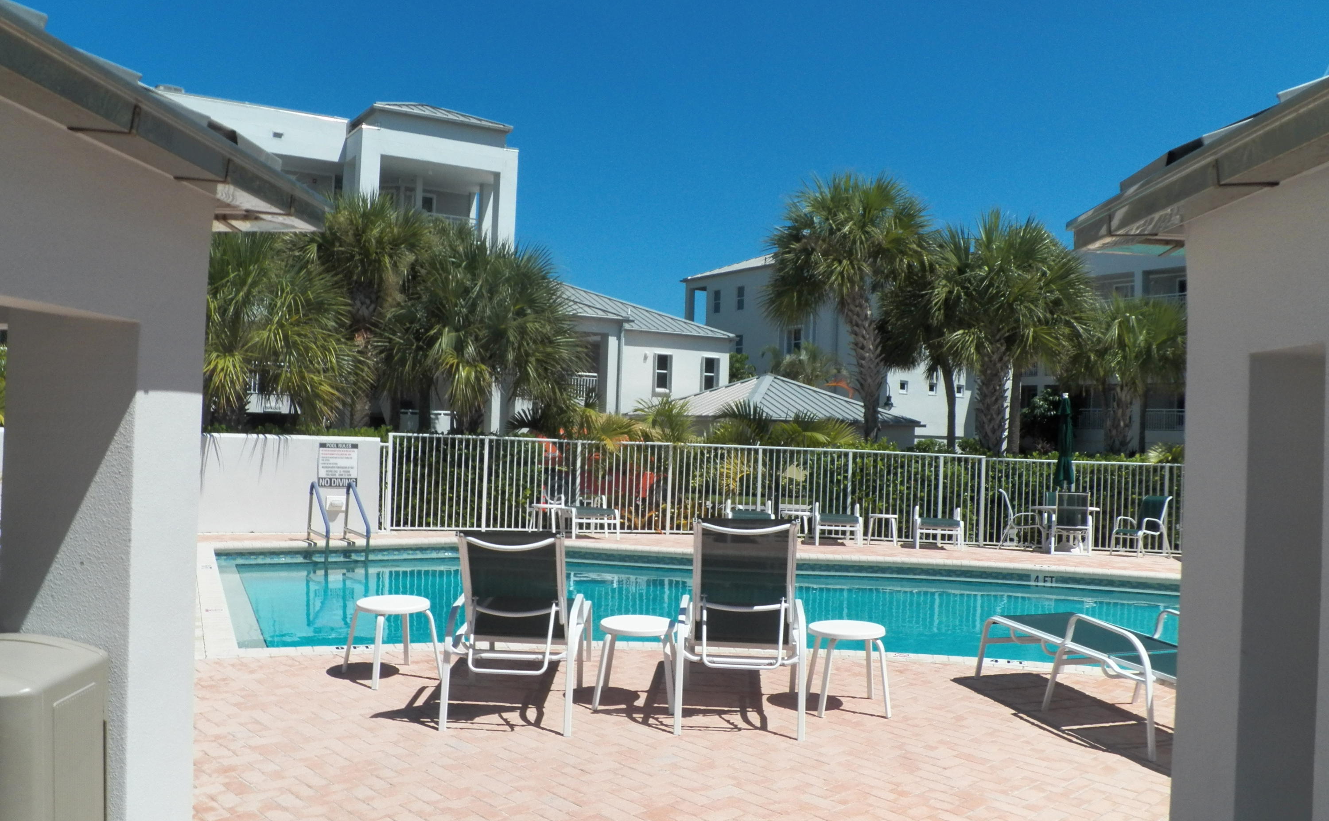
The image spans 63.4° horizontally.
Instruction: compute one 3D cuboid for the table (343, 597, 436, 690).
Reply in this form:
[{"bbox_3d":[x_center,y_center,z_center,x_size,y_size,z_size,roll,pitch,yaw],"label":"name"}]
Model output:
[{"bbox_3d":[-1.700,1.436,6.748,0.470,0.460,0.470,2,0,-38],"label":"table"}]

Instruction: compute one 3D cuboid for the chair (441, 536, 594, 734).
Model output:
[{"bbox_3d":[-0.818,1.173,6.503,0.700,1.050,1.790,2,0,1],"label":"chair"}]

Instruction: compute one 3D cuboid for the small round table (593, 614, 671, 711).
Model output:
[{"bbox_3d":[-0.153,1.494,6.376,0.470,0.460,0.470,2,0,2],"label":"small round table"}]

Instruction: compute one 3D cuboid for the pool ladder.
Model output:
[{"bbox_3d":[-4.006,1.385,13.121,0.500,0.960,0.900,2,0,-31],"label":"pool ladder"}]

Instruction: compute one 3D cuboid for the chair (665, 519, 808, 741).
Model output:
[{"bbox_3d":[0.475,1.179,6.604,0.700,1.140,1.790,2,0,4],"label":"chair"}]

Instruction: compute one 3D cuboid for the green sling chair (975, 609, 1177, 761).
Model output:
[{"bbox_3d":[2.718,1.514,6.369,0.700,0.640,2.150,2,0,-14],"label":"green sling chair"}]

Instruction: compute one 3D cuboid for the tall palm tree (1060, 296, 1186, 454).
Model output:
[{"bbox_3d":[10.212,-0.123,24.003,2.950,4.700,2.950,2,0,23],"label":"tall palm tree"}]

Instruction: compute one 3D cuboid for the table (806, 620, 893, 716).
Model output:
[{"bbox_3d":[1.098,1.542,6.411,0.465,0.460,0.465,2,0,-3],"label":"table"}]

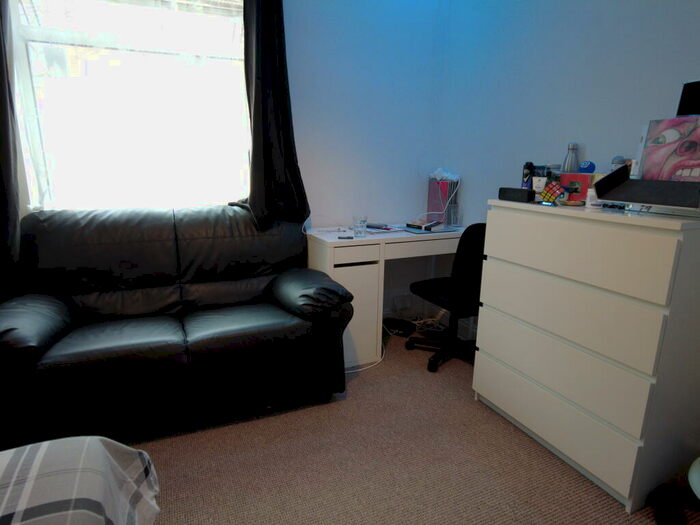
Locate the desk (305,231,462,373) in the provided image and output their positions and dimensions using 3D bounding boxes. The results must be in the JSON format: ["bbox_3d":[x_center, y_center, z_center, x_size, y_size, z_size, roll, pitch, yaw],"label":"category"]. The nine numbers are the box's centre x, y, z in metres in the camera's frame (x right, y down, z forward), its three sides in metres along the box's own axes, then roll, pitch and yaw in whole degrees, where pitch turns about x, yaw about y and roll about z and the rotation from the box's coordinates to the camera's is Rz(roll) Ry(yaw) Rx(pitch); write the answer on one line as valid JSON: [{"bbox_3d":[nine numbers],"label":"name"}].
[{"bbox_3d":[0.267,0.163,2.734,1.050,0.750,0.500,-6,14,-24],"label":"desk"}]

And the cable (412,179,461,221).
[{"bbox_3d":[0.599,-0.420,2.841,0.310,0.300,0.180,-6,14,-24],"label":"cable"}]

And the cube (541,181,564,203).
[{"bbox_3d":[0.832,-0.288,1.660,0.058,0.058,0.058,-38,68,-11],"label":"cube"}]

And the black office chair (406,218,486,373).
[{"bbox_3d":[0.667,0.163,2.453,0.550,0.880,0.580,-6,14,-24],"label":"black office chair"}]

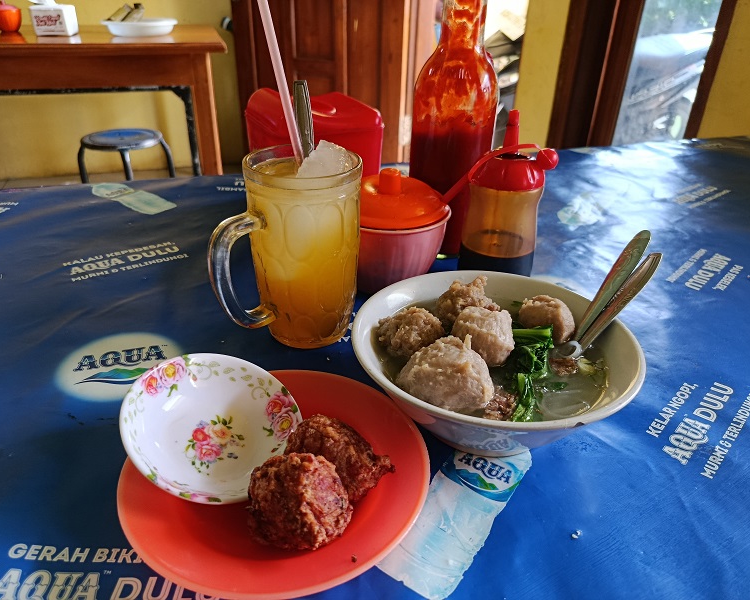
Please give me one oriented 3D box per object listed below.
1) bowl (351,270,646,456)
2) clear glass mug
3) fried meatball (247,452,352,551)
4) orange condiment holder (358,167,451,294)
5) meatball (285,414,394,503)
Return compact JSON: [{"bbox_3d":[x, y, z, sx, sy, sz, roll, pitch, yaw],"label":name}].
[{"bbox_3d":[0.067,0.044,0.333,0.162,0.059,0.162,2,29,-1],"label":"bowl"},{"bbox_3d":[-0.063,-0.032,0.389,0.119,0.129,0.083,-15,33,-29],"label":"clear glass mug"},{"bbox_3d":[-0.033,0.089,0.245,0.045,0.043,0.043,2,29,0],"label":"fried meatball"},{"bbox_3d":[0.010,-0.061,0.478,0.108,0.100,0.108,2,29,0],"label":"orange condiment holder"},{"bbox_3d":[-0.018,0.077,0.271,0.049,0.040,0.042,2,29,0],"label":"meatball"}]

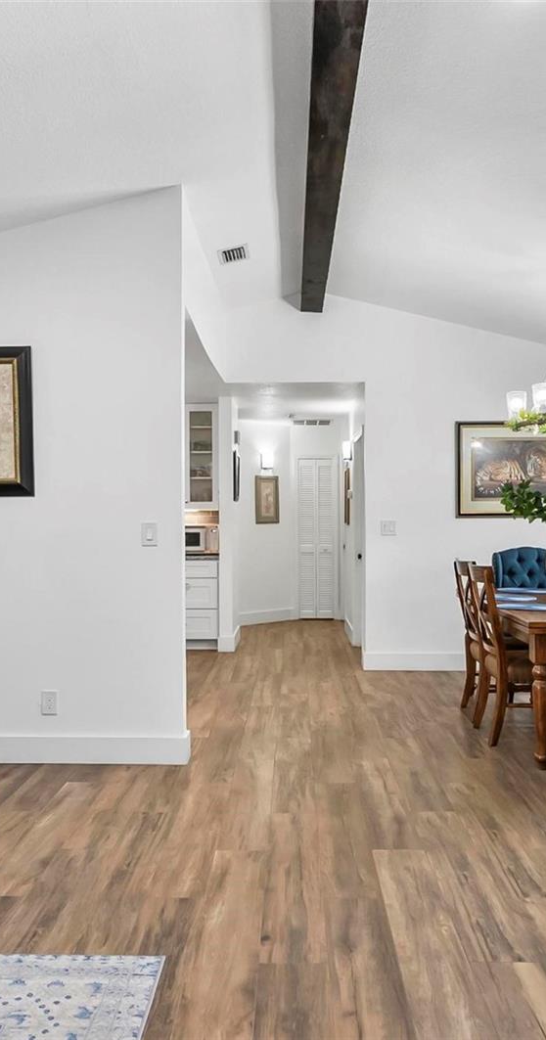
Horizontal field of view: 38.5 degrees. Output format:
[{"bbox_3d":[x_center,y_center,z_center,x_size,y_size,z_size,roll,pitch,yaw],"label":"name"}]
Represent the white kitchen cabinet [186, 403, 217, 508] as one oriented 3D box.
[{"bbox_3d":[-0.738,-0.643,7.992,0.382,1.064,0.331,0,0,1],"label":"white kitchen cabinet"}]

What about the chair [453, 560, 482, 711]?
[{"bbox_3d":[1.485,0.758,5.003,0.562,0.994,0.472,0,0,1],"label":"chair"}]

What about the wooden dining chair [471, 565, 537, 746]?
[{"bbox_3d":[1.475,0.766,4.575,0.570,1.000,0.470,0,0,0],"label":"wooden dining chair"}]

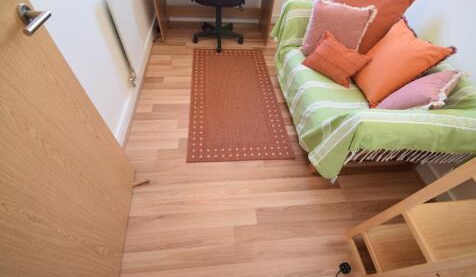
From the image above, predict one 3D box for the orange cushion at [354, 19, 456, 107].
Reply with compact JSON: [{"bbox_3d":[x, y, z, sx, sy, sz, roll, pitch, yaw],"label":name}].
[{"bbox_3d":[0.997,-0.505,1.317,0.140,0.451,0.451,19,44,-24],"label":"orange cushion"}]

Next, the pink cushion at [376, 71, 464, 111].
[{"bbox_3d":[1.120,-0.295,1.279,0.380,0.380,0.130,-36,106,-25],"label":"pink cushion"}]

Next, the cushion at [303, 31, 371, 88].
[{"bbox_3d":[0.753,-0.597,1.511,0.384,0.100,0.286,37,92,12],"label":"cushion"}]

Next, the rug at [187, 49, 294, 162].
[{"bbox_3d":[-0.039,-0.446,1.883,0.800,0.010,1.500,-2,53,-7],"label":"rug"}]

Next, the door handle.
[{"bbox_3d":[-0.569,-0.327,0.546,0.065,0.052,0.146,-5,54,-10],"label":"door handle"}]

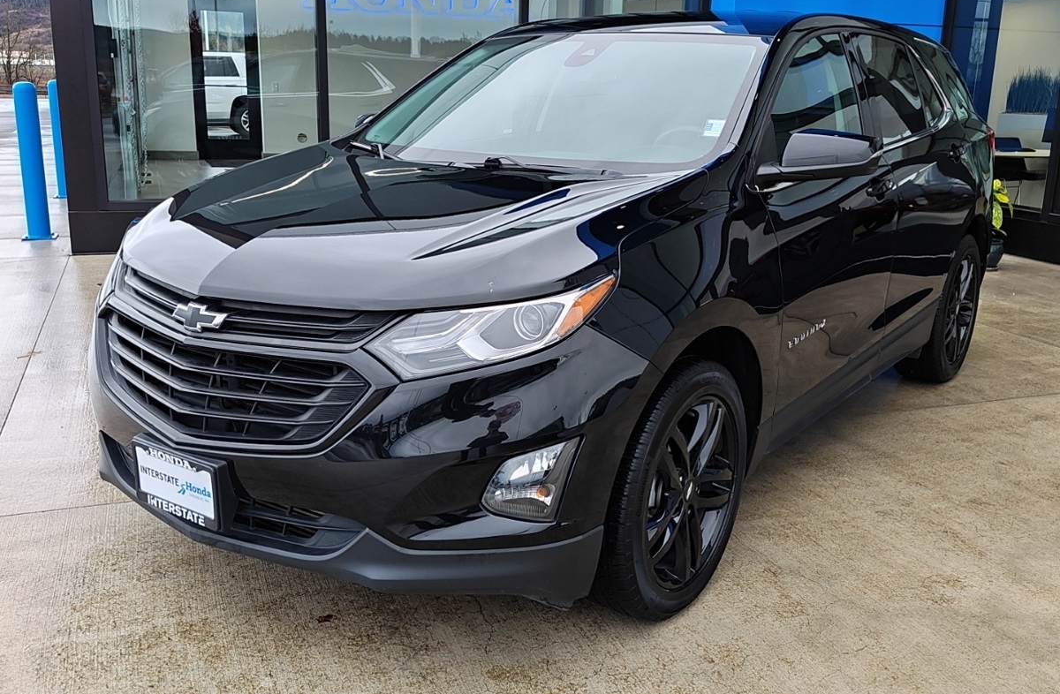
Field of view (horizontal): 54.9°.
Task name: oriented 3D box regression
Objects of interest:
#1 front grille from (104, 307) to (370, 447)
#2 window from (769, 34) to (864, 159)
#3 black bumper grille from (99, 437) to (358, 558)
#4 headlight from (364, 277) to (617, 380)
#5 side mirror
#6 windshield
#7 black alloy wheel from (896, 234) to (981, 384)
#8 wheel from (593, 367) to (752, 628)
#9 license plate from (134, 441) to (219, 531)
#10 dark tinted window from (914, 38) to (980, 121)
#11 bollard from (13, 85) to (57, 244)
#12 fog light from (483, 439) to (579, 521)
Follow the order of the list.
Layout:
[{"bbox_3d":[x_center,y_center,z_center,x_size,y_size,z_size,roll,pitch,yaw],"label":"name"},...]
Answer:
[{"bbox_3d":[-0.783,0.091,2.432,0.970,0.245,0.155,11,18,34],"label":"front grille"},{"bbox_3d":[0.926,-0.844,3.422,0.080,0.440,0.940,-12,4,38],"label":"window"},{"bbox_3d":[-0.793,0.346,2.499,0.980,0.155,0.130,10,18,35],"label":"black bumper grille"},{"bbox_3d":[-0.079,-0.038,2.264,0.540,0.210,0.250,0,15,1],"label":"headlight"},{"bbox_3d":[0.845,-0.549,2.956,0.260,0.165,0.220,8,16,27],"label":"side mirror"},{"bbox_3d":[0.089,-0.844,3.432,1.400,0.130,0.820,11,51,34],"label":"windshield"},{"bbox_3d":[1.964,-0.190,4.879,0.240,0.710,0.715,10,18,35],"label":"black alloy wheel"},{"bbox_3d":[0.358,0.350,2.764,0.240,0.710,0.710,11,18,34],"label":"wheel"},{"bbox_3d":[-0.842,0.328,2.425,0.312,0.163,0.020,10,18,35],"label":"license plate"},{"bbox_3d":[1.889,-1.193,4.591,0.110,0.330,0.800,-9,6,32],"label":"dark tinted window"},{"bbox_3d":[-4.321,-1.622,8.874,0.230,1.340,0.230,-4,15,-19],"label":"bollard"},{"bbox_3d":[0.001,0.284,2.249,0.195,0.165,0.110,0,15,-1],"label":"fog light"}]

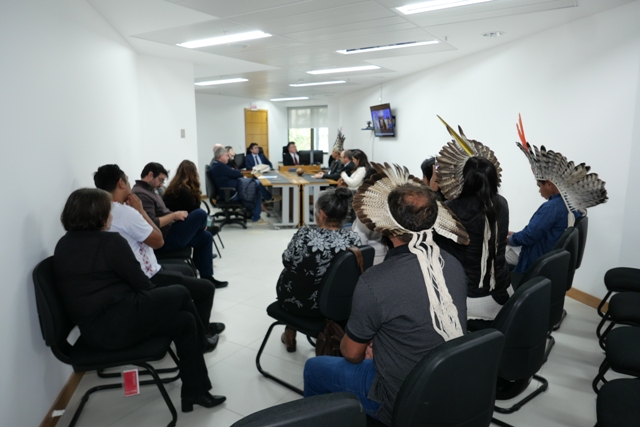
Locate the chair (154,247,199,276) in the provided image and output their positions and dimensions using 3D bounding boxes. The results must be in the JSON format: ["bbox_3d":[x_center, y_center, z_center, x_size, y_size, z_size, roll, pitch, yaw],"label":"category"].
[{"bbox_3d":[-1.588,0.336,4.223,0.600,0.860,0.500,-3,9,-16],"label":"chair"}]

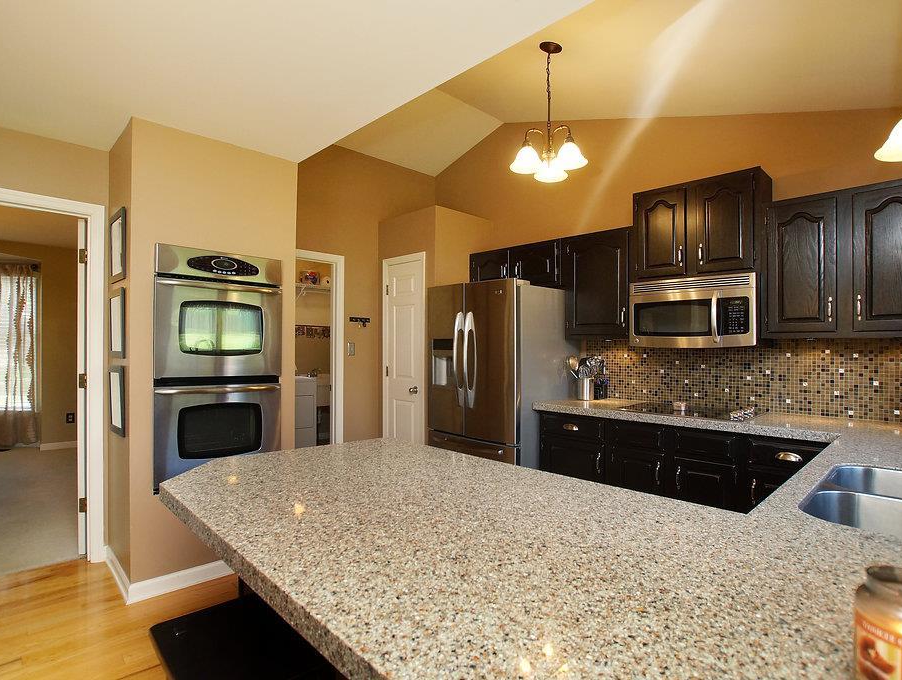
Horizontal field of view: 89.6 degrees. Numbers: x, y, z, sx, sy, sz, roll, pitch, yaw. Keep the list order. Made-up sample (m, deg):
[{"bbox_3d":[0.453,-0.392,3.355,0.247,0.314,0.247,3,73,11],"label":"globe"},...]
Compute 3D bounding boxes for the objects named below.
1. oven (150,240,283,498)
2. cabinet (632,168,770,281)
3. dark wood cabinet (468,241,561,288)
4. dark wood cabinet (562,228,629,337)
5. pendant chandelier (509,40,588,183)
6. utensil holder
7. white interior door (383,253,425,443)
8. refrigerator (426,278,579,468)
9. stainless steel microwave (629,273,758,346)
[{"bbox_3d":[-1.500,0.146,2.818,0.600,1.307,0.685,0,0,45],"label":"oven"},{"bbox_3d":[1.611,-0.689,2.958,0.743,0.613,0.330,0,0,45],"label":"cabinet"},{"bbox_3d":[0.608,-0.589,3.941,0.958,0.379,0.335,0,0,45],"label":"dark wood cabinet"},{"bbox_3d":[1.147,-0.394,3.410,0.551,0.764,0.335,0,0,45],"label":"dark wood cabinet"},{"bbox_3d":[0.573,-1.358,2.650,0.440,0.750,0.440,0,0,0],"label":"pendant chandelier"},{"bbox_3d":[1.007,0.359,3.375,0.114,0.166,0.114,0,0,45],"label":"utensil holder"},{"bbox_3d":[-0.408,0.301,4.061,0.585,2.090,0.080,0,0,45],"label":"white interior door"},{"bbox_3d":[0.377,0.458,3.782,0.913,1.784,0.800,0,0,45],"label":"refrigerator"},{"bbox_3d":[1.582,-0.176,2.929,0.732,0.410,0.410,0,0,45],"label":"stainless steel microwave"}]

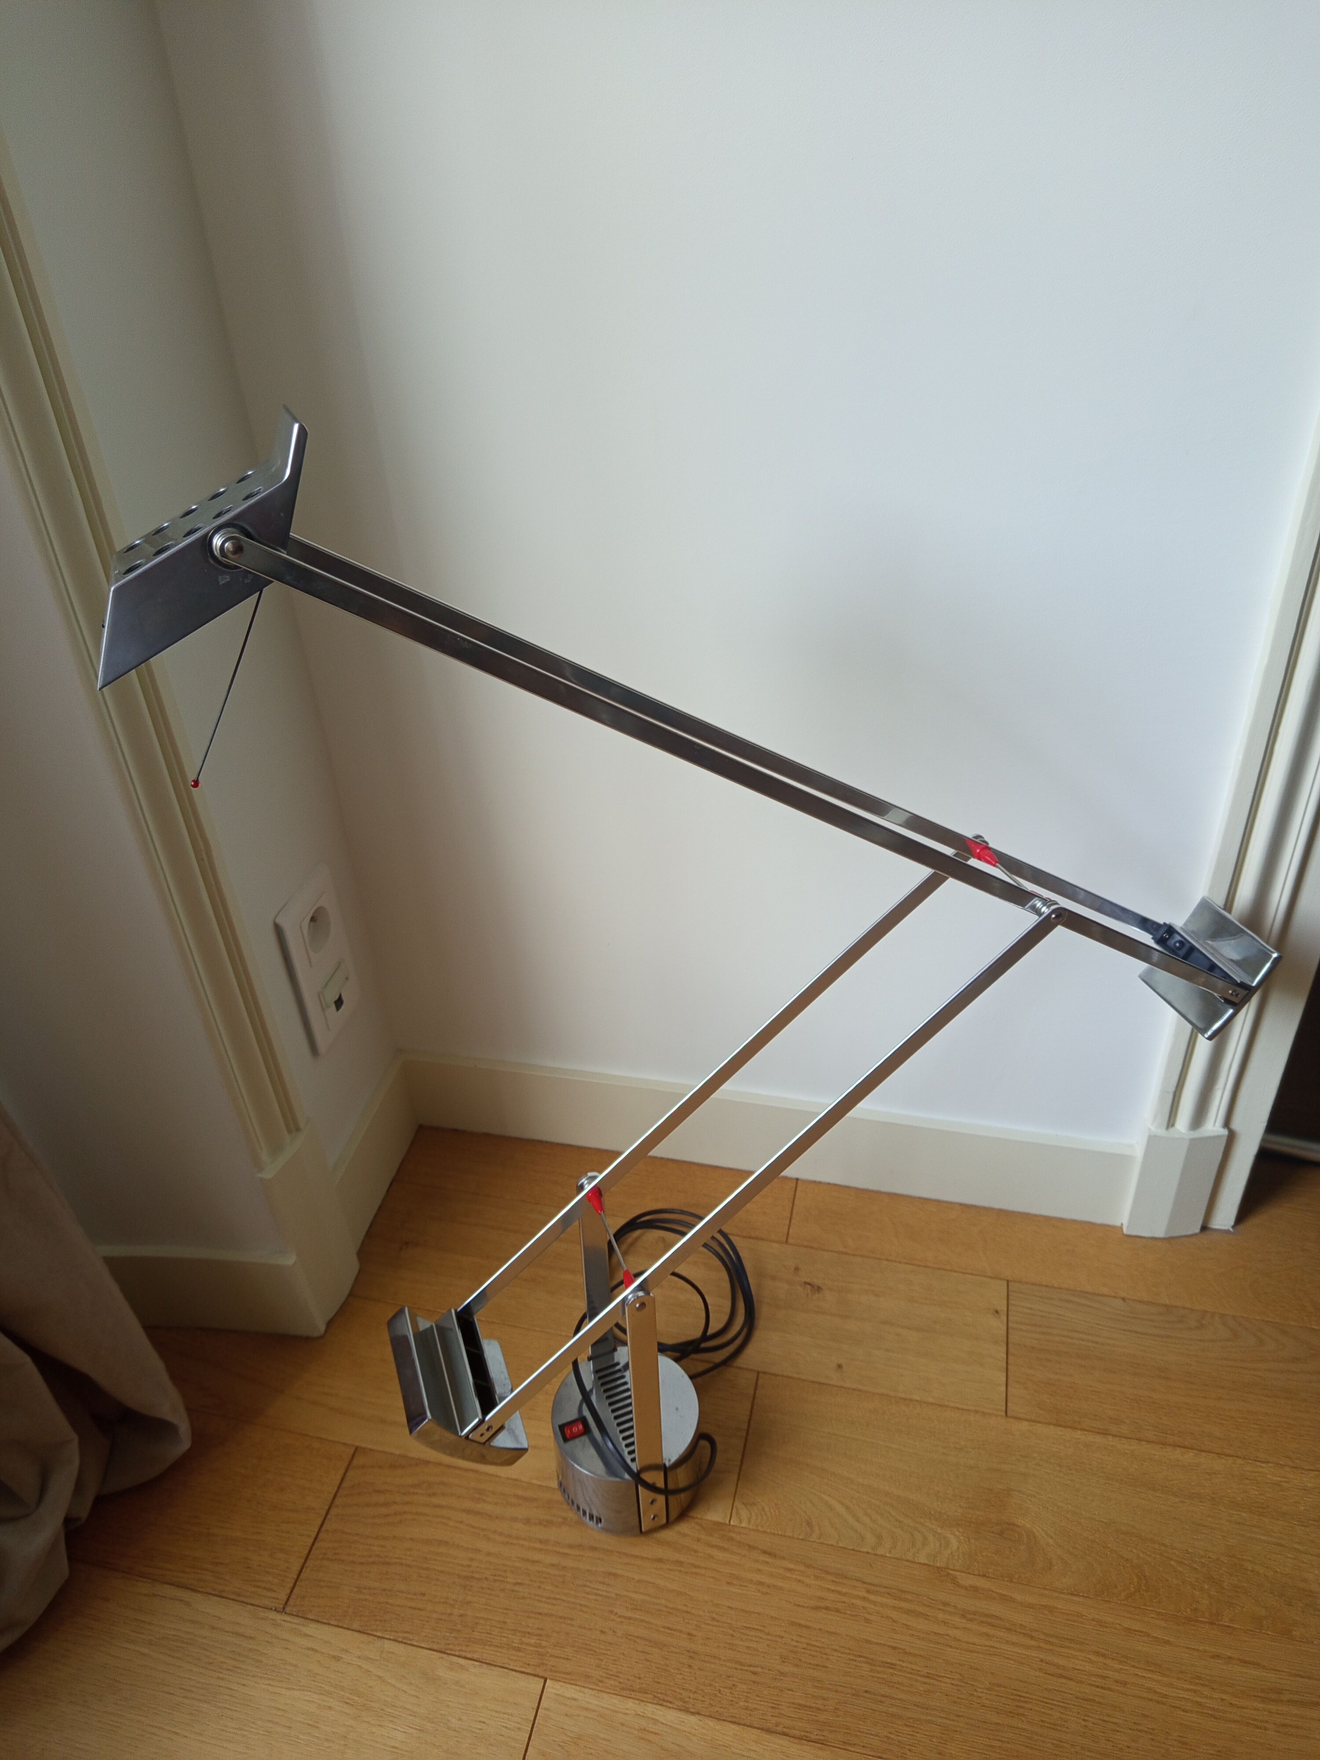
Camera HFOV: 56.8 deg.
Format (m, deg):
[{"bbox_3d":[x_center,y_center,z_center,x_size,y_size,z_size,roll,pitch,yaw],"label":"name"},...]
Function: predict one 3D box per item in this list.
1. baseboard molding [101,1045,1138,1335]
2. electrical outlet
[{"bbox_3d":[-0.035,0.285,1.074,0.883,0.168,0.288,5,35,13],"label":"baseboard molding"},{"bbox_3d":[-0.293,0.074,1.058,0.011,0.152,0.082,5,35,13],"label":"electrical outlet"}]

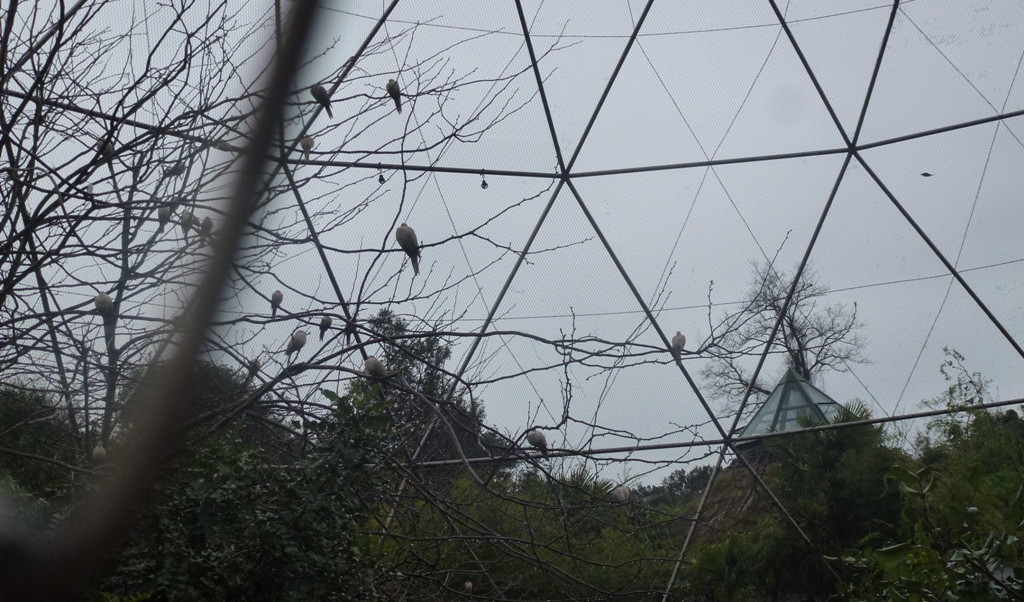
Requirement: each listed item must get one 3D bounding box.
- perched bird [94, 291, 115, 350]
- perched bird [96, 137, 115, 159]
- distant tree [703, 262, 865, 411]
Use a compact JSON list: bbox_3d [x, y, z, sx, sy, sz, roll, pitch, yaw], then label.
[{"bbox_3d":[-2.302,0.105,8.200,0.110,0.270,0.150,-4,-11,-6],"label":"perched bird"},{"bbox_3d":[-2.658,-0.973,9.500,0.110,0.260,0.170,-9,-11,19],"label":"perched bird"},{"bbox_3d":[10.302,1.764,55.000,6.200,6.600,6.000,-7,-11,10],"label":"distant tree"}]

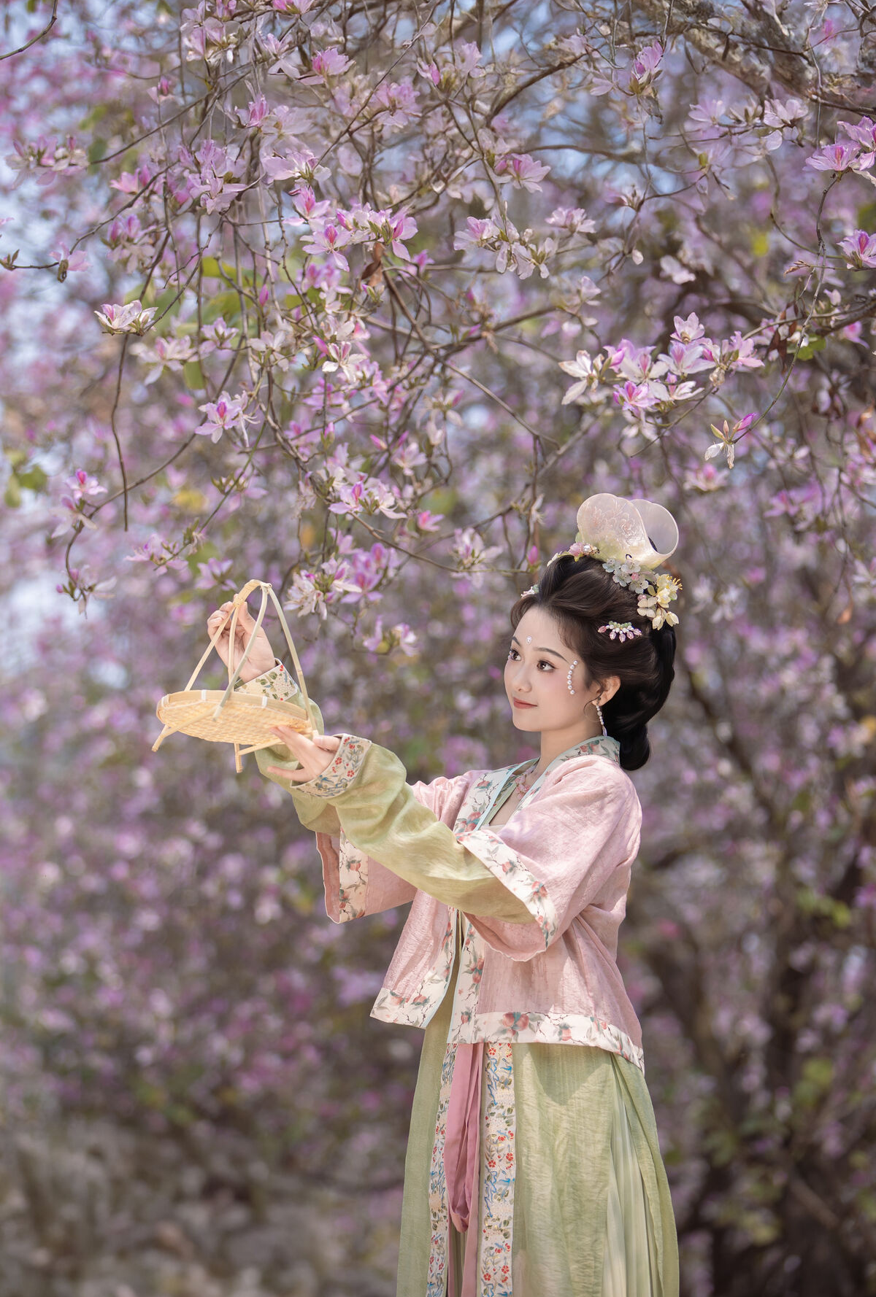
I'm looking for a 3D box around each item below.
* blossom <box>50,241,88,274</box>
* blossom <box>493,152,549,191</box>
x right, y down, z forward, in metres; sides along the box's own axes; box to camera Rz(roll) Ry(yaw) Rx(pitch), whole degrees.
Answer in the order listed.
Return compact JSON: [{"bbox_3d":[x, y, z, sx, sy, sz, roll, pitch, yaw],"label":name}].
[{"bbox_3d":[-0.592,-0.628,6.750,0.061,0.053,0.055,0,-2,-11],"label":"blossom"},{"bbox_3d":[0.136,-0.772,6.800,0.090,0.061,0.075,0,-2,11],"label":"blossom"}]

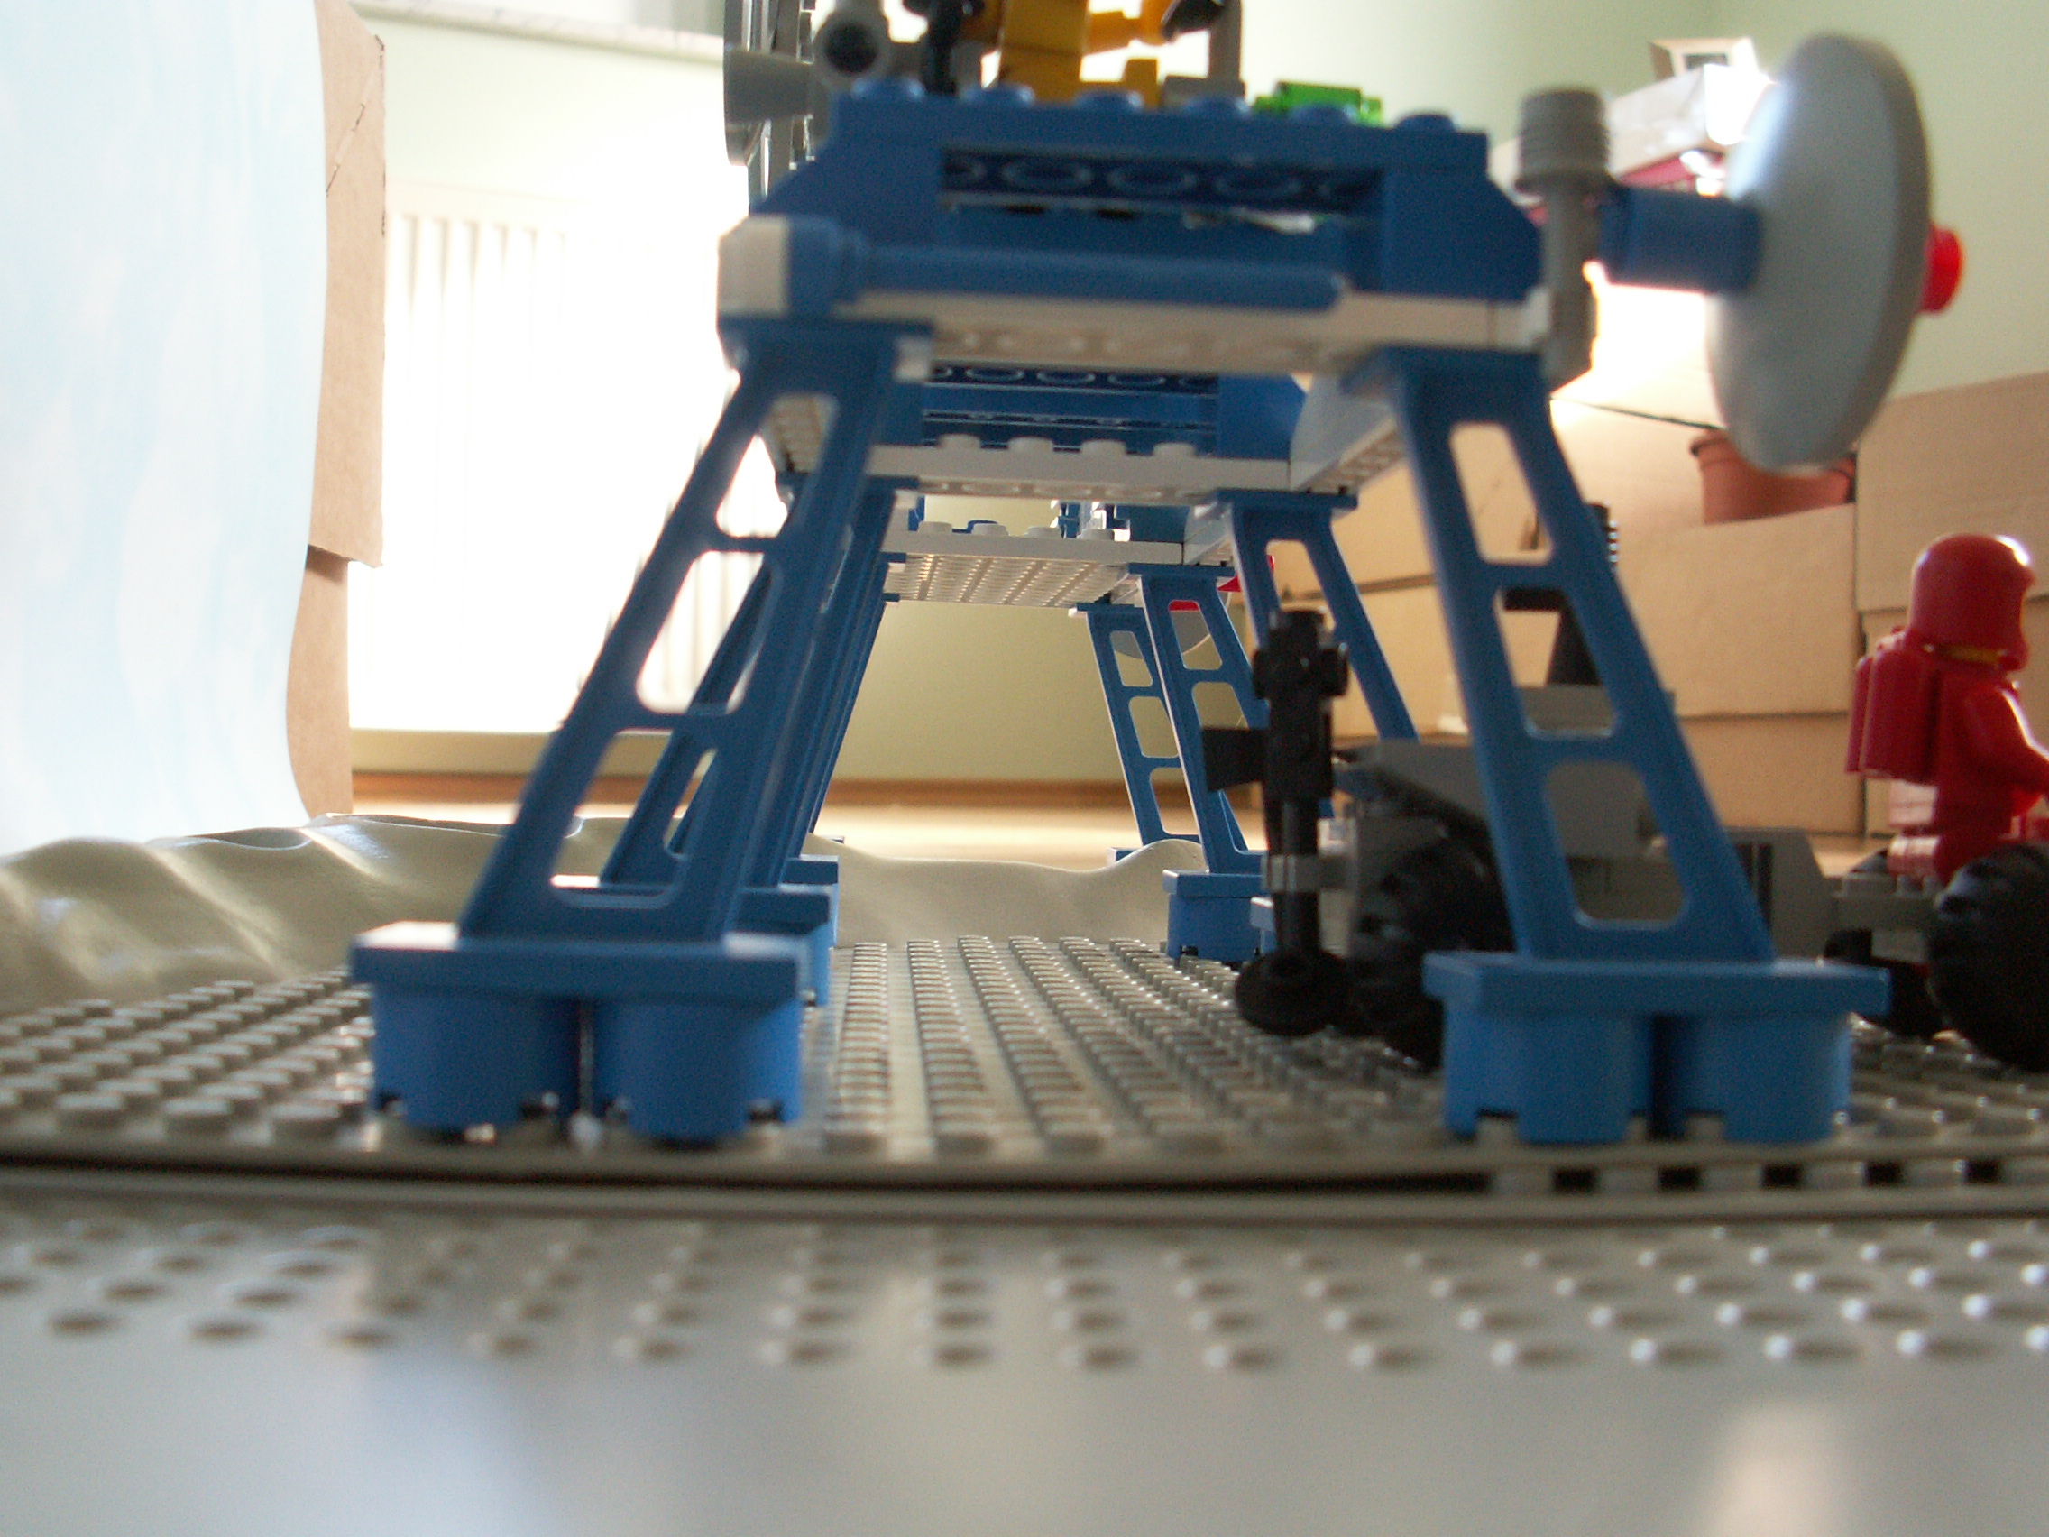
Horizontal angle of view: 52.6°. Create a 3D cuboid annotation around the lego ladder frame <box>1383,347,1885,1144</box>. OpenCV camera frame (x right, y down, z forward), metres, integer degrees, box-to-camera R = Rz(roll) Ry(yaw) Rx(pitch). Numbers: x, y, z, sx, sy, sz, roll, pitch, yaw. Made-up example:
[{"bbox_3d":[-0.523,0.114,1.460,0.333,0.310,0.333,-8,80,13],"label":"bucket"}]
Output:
[{"bbox_3d":[0.046,-0.001,0.163,0.040,0.059,0.016,2,0,-4],"label":"lego ladder frame"}]

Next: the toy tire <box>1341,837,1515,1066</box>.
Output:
[{"bbox_3d":[0.040,0.017,0.184,0.021,0.021,0.012,2,0,-8],"label":"toy tire"}]

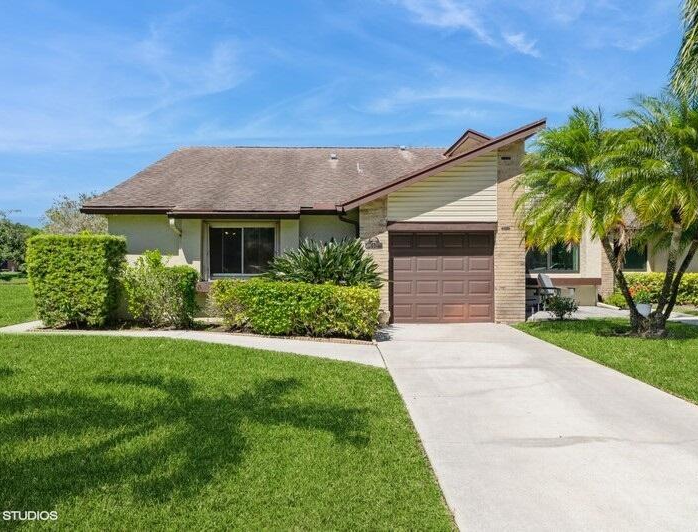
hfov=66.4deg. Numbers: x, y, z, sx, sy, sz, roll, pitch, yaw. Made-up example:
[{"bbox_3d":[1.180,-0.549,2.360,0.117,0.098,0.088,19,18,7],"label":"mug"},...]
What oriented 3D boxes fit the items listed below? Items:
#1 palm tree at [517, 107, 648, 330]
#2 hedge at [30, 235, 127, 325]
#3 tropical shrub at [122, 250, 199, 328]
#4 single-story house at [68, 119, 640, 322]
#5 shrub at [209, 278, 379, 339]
[{"bbox_3d":[4.650,-0.950,10.750,2.650,4.500,2.600,0,0,0],"label":"palm tree"},{"bbox_3d":[-6.200,0.330,12.250,1.800,2.000,1.150,0,0,-1],"label":"hedge"},{"bbox_3d":[-4.250,0.500,12.100,1.400,1.700,1.200,0,0,-1],"label":"tropical shrub"},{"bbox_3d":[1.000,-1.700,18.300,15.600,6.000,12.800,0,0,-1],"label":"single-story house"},{"bbox_3d":[-1.150,0.820,11.000,3.450,1.150,1.250,0,0,5],"label":"shrub"}]

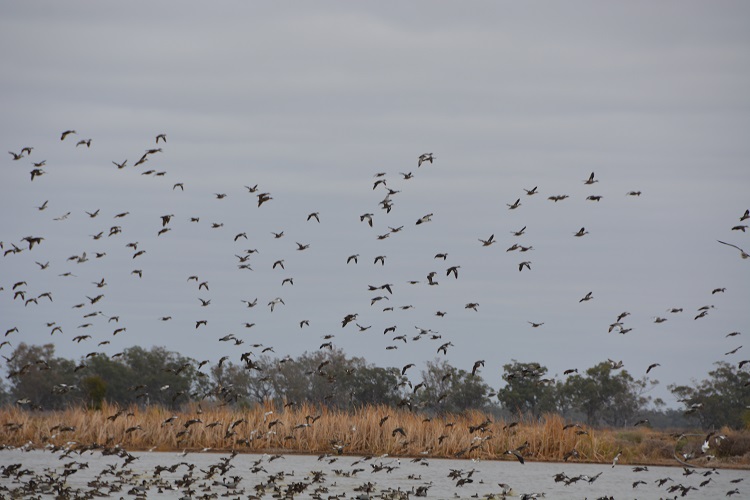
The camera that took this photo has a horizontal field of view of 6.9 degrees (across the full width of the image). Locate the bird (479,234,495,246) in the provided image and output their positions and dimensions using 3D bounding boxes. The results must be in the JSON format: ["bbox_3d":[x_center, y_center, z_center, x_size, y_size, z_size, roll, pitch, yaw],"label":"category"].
[{"bbox_3d":[3.211,-0.274,180.000,0.460,0.370,0.600,1,-7,-38],"label":"bird"}]

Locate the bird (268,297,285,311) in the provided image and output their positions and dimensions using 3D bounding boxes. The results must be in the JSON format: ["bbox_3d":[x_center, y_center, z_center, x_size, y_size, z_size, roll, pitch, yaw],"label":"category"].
[{"bbox_3d":[-2.837,1.541,180.000,0.420,0.360,0.560,1,-2,-35],"label":"bird"}]

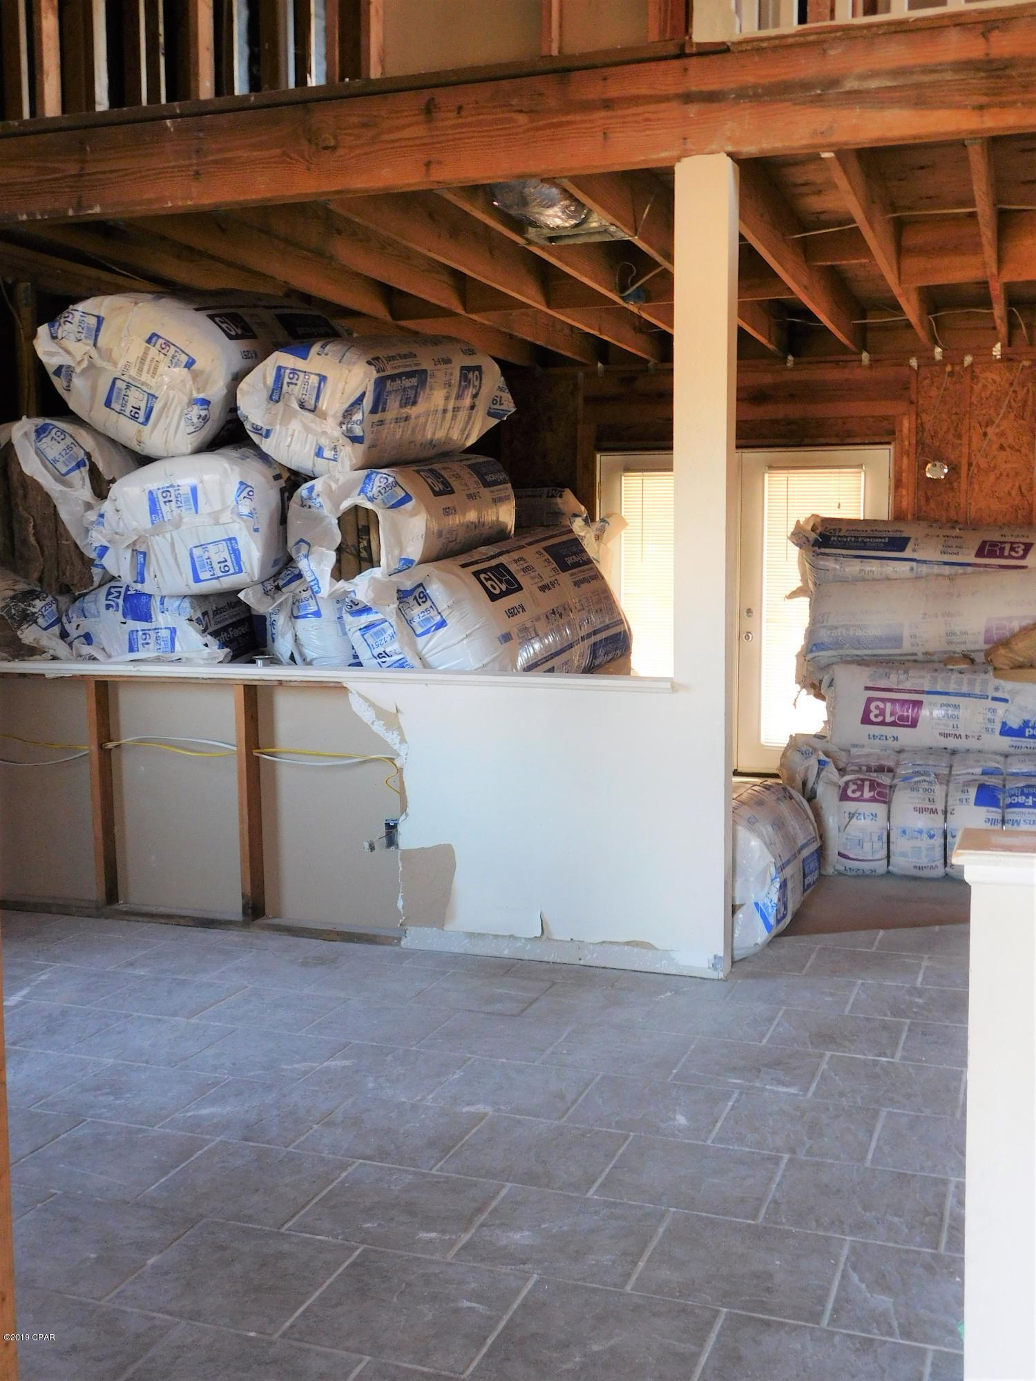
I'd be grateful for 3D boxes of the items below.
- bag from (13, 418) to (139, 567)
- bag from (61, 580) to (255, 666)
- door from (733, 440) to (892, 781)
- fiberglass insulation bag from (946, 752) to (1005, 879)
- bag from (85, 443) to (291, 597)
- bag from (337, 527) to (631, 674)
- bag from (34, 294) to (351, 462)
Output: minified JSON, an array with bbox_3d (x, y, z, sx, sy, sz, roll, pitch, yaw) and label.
[{"bbox_3d":[-1.597,-0.807,6.050,0.600,0.500,1.150,18,12,22],"label":"bag"},{"bbox_3d":[-1.235,-0.208,5.820,0.600,0.460,1.150,-3,5,26],"label":"bag"},{"bbox_3d":[1.849,-0.491,8.950,0.914,2.030,0.050,2,5,20],"label":"door"},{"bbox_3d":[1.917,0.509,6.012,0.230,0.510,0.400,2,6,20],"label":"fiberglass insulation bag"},{"bbox_3d":[-1.121,-0.728,5.905,0.640,0.520,1.220,1,10,12],"label":"bag"},{"bbox_3d":[-0.090,-0.284,5.600,0.600,0.500,1.170,-16,4,38],"label":"bag"},{"bbox_3d":[-1.300,-1.312,5.979,0.660,0.580,1.220,1,13,14],"label":"bag"}]

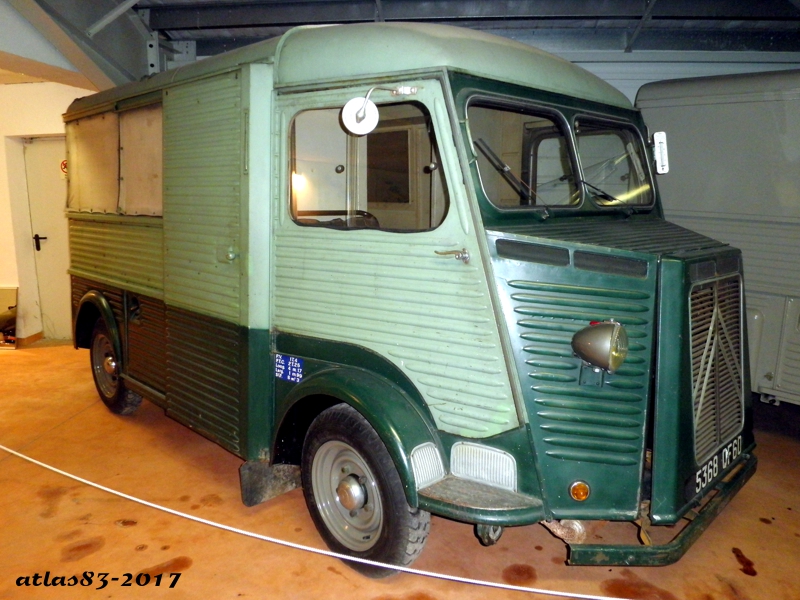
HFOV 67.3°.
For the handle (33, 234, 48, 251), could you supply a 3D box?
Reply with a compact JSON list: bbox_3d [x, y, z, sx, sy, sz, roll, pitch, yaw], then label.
[{"bbox_3d":[-3.779,-0.601,6.301,0.145,0.170,0.065,1,9,5],"label":"handle"}]

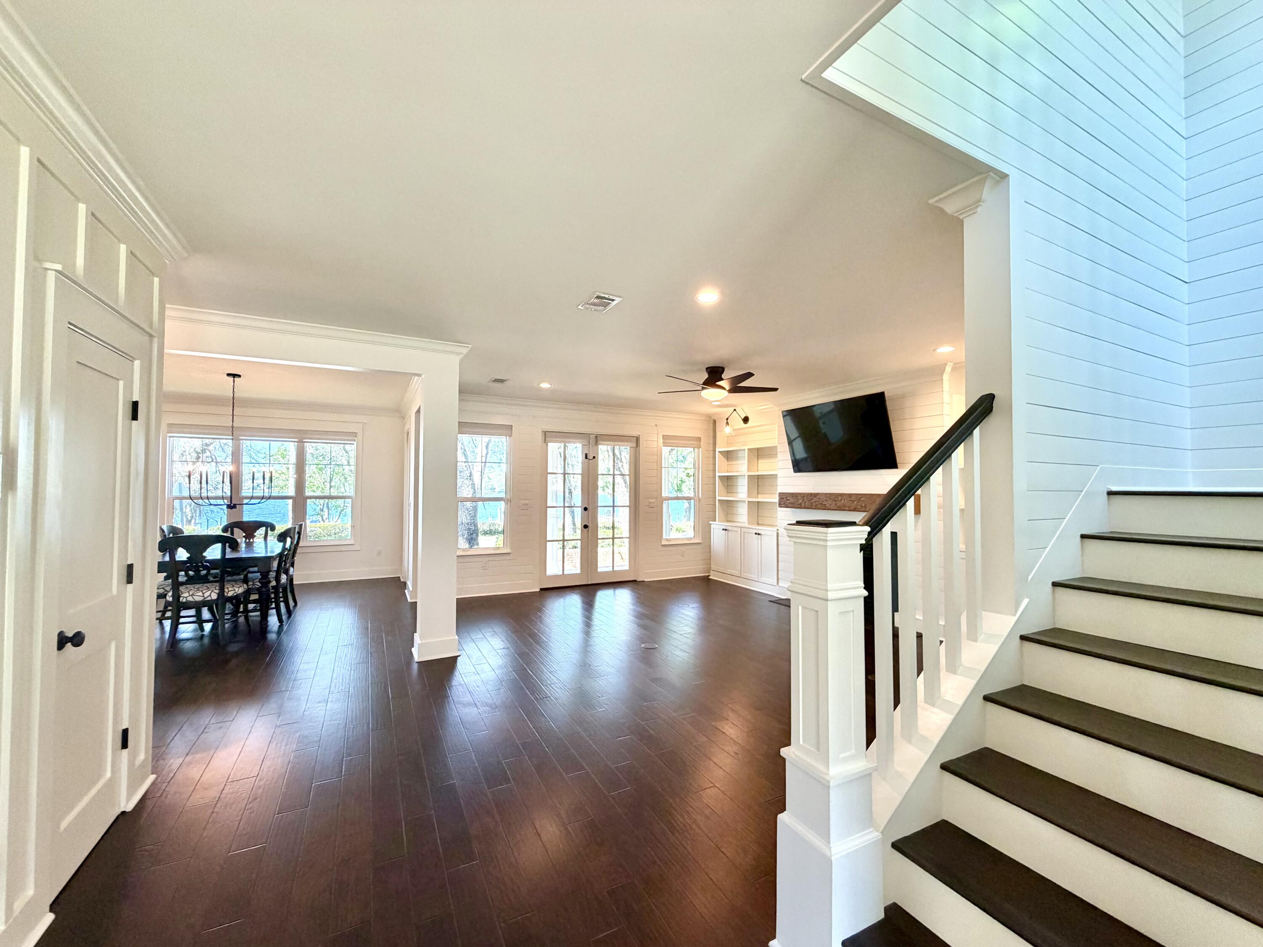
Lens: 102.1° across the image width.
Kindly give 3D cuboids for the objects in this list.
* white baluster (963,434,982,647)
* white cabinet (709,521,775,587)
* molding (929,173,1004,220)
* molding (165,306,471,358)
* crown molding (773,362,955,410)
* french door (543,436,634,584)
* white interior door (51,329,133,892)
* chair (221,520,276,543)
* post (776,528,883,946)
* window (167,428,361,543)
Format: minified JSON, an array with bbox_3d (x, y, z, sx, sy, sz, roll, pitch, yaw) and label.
[{"bbox_3d":[1.325,0.231,1.980,0.038,0.837,0.037,1,-2,-28],"label":"white baluster"},{"bbox_3d":[1.843,1.227,7.908,0.430,0.855,1.640,1,-2,-28],"label":"white cabinet"},{"bbox_3d":[1.367,-1.106,2.090,0.099,0.108,0.235,1,-2,-28],"label":"molding"},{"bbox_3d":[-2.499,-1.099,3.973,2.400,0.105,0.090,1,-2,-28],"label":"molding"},{"bbox_3d":[2.558,-1.007,6.111,0.100,0.120,2.470,1,-2,-28],"label":"crown molding"},{"bbox_3d":[-0.605,0.551,7.695,1.545,2.240,0.080,1,-2,-28],"label":"french door"},{"bbox_3d":[-2.164,0.494,2.049,0.040,2.035,0.610,1,-2,-28],"label":"white interior door"},{"bbox_3d":[-4.768,1.103,6.286,0.570,1.020,0.620,1,-2,-28],"label":"chair"},{"bbox_3d":[0.621,0.841,1.614,0.232,1.370,0.230,1,-2,-28],"label":"post"},{"bbox_3d":[-5.356,0.215,7.517,2.290,1.700,0.090,1,-2,-28],"label":"window"}]

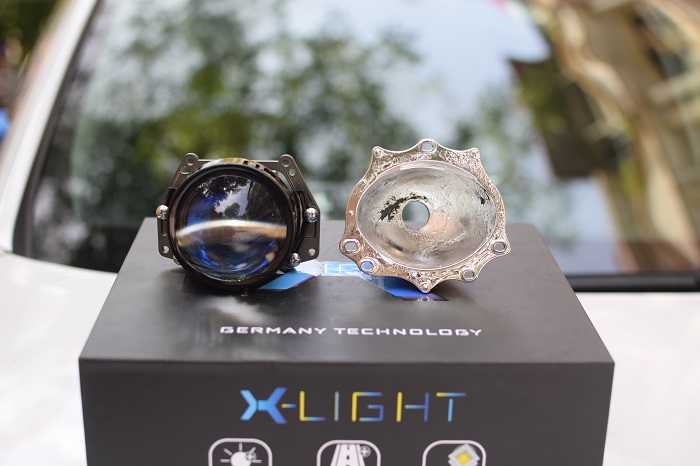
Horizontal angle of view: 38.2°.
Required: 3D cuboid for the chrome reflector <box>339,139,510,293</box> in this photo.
[{"bbox_3d":[0.046,-0.011,0.663,0.107,0.096,0.066,-1,2,-3],"label":"chrome reflector"}]

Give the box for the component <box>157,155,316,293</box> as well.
[{"bbox_3d":[-0.074,-0.015,0.689,0.108,0.081,0.118,0,12,-1],"label":"component"}]

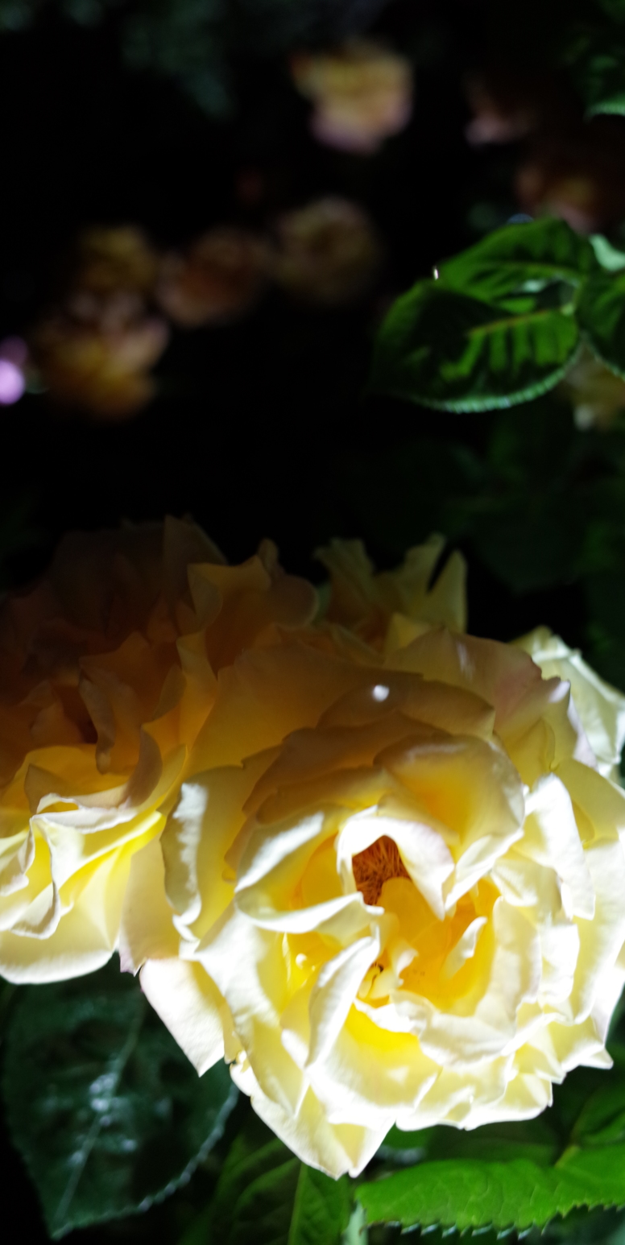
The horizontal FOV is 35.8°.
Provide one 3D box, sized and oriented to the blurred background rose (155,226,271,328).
[{"bbox_3d":[-0.082,-0.285,0.800,0.090,0.078,0.087,0,26,0],"label":"blurred background rose"}]

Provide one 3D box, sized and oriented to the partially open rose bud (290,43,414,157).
[{"bbox_3d":[0.035,-0.463,0.850,0.097,0.087,0.092,0,26,0],"label":"partially open rose bud"}]

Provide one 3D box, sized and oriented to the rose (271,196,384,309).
[{"bbox_3d":[0.013,-0.316,0.820,0.088,0.080,0.085,0,26,0],"label":"rose"}]

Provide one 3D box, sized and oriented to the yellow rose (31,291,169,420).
[{"bbox_3d":[-0.163,-0.205,0.740,0.094,0.082,0.090,0,26,0],"label":"yellow rose"}]

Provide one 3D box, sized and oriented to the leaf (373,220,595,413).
[{"bbox_3d":[0.054,-0.098,0.310,0.064,0.017,0.048,-20,65,-10],"label":"leaf"}]

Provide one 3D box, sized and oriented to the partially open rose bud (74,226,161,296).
[{"bbox_3d":[-0.166,-0.306,0.820,0.074,0.064,0.072,0,26,0],"label":"partially open rose bud"}]

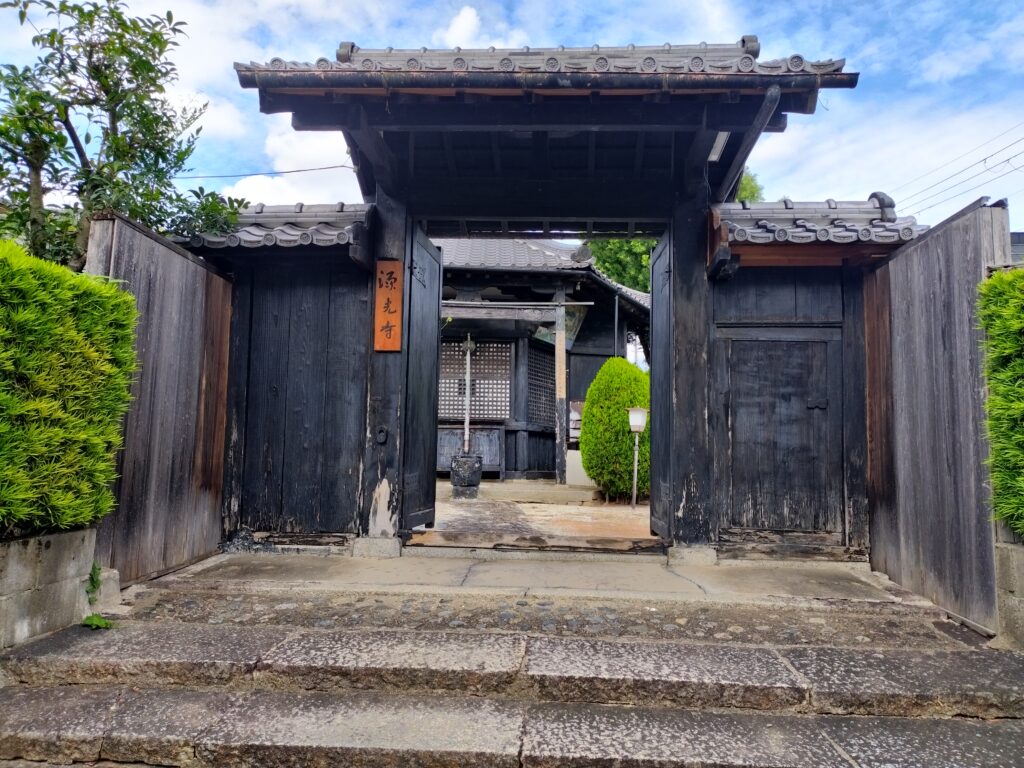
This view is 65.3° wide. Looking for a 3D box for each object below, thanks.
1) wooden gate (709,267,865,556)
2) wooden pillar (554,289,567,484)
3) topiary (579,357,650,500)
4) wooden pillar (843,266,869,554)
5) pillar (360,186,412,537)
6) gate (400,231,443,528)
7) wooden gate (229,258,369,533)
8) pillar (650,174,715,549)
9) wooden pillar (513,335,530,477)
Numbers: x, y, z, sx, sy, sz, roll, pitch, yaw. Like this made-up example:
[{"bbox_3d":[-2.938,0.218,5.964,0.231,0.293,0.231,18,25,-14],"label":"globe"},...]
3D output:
[{"bbox_3d":[2.163,0.207,6.324,1.228,2.281,0.140,1,-5,3],"label":"wooden gate"},{"bbox_3d":[0.788,0.030,12.905,0.155,3.158,0.160,1,-5,3],"label":"wooden pillar"},{"bbox_3d":[1.484,0.619,11.133,1.052,2.019,1.060,1,-5,3],"label":"topiary"},{"bbox_3d":[2.681,0.173,6.308,0.168,2.232,0.170,1,-5,3],"label":"wooden pillar"},{"bbox_3d":[-1.009,-0.191,6.510,0.272,2.819,0.270,1,-5,3],"label":"pillar"},{"bbox_3d":[-0.821,-0.063,7.073,0.070,2.576,1.030,0,-5,9],"label":"gate"},{"bbox_3d":[-1.717,0.085,6.523,1.082,2.230,0.120,1,-5,3],"label":"wooden gate"},{"bbox_3d":[1.411,-0.181,6.398,0.267,2.849,0.270,1,-5,3],"label":"pillar"},{"bbox_3d":[0.200,0.370,14.530,0.213,2.461,0.200,1,-5,3],"label":"wooden pillar"}]

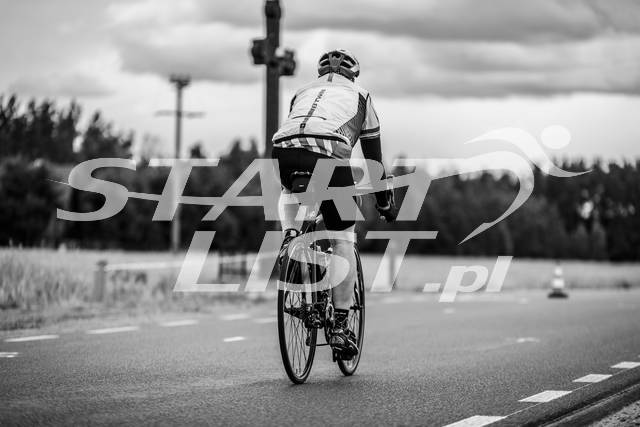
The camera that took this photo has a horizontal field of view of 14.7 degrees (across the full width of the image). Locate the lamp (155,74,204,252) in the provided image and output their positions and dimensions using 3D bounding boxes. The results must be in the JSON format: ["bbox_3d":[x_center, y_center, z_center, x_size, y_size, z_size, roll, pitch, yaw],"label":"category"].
[{"bbox_3d":[-7.620,-2.712,135.000,2.700,9.650,0.800,1,-1,0],"label":"lamp"}]

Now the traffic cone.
[{"bbox_3d":[3.275,0.916,34.200,0.280,0.510,0.280,0,-1,6],"label":"traffic cone"}]

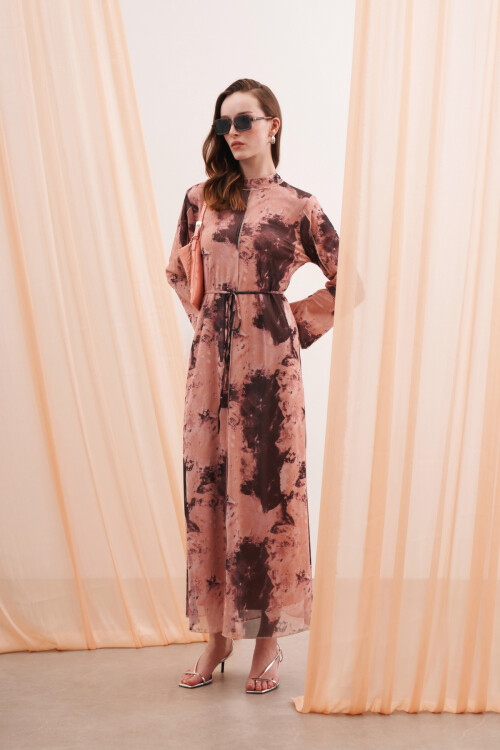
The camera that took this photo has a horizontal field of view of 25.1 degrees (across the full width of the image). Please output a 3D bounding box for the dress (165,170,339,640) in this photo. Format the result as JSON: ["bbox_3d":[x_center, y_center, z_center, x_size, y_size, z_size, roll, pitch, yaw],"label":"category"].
[{"bbox_3d":[0.025,0.081,3.320,0.600,1.370,0.360,0,1,25],"label":"dress"}]

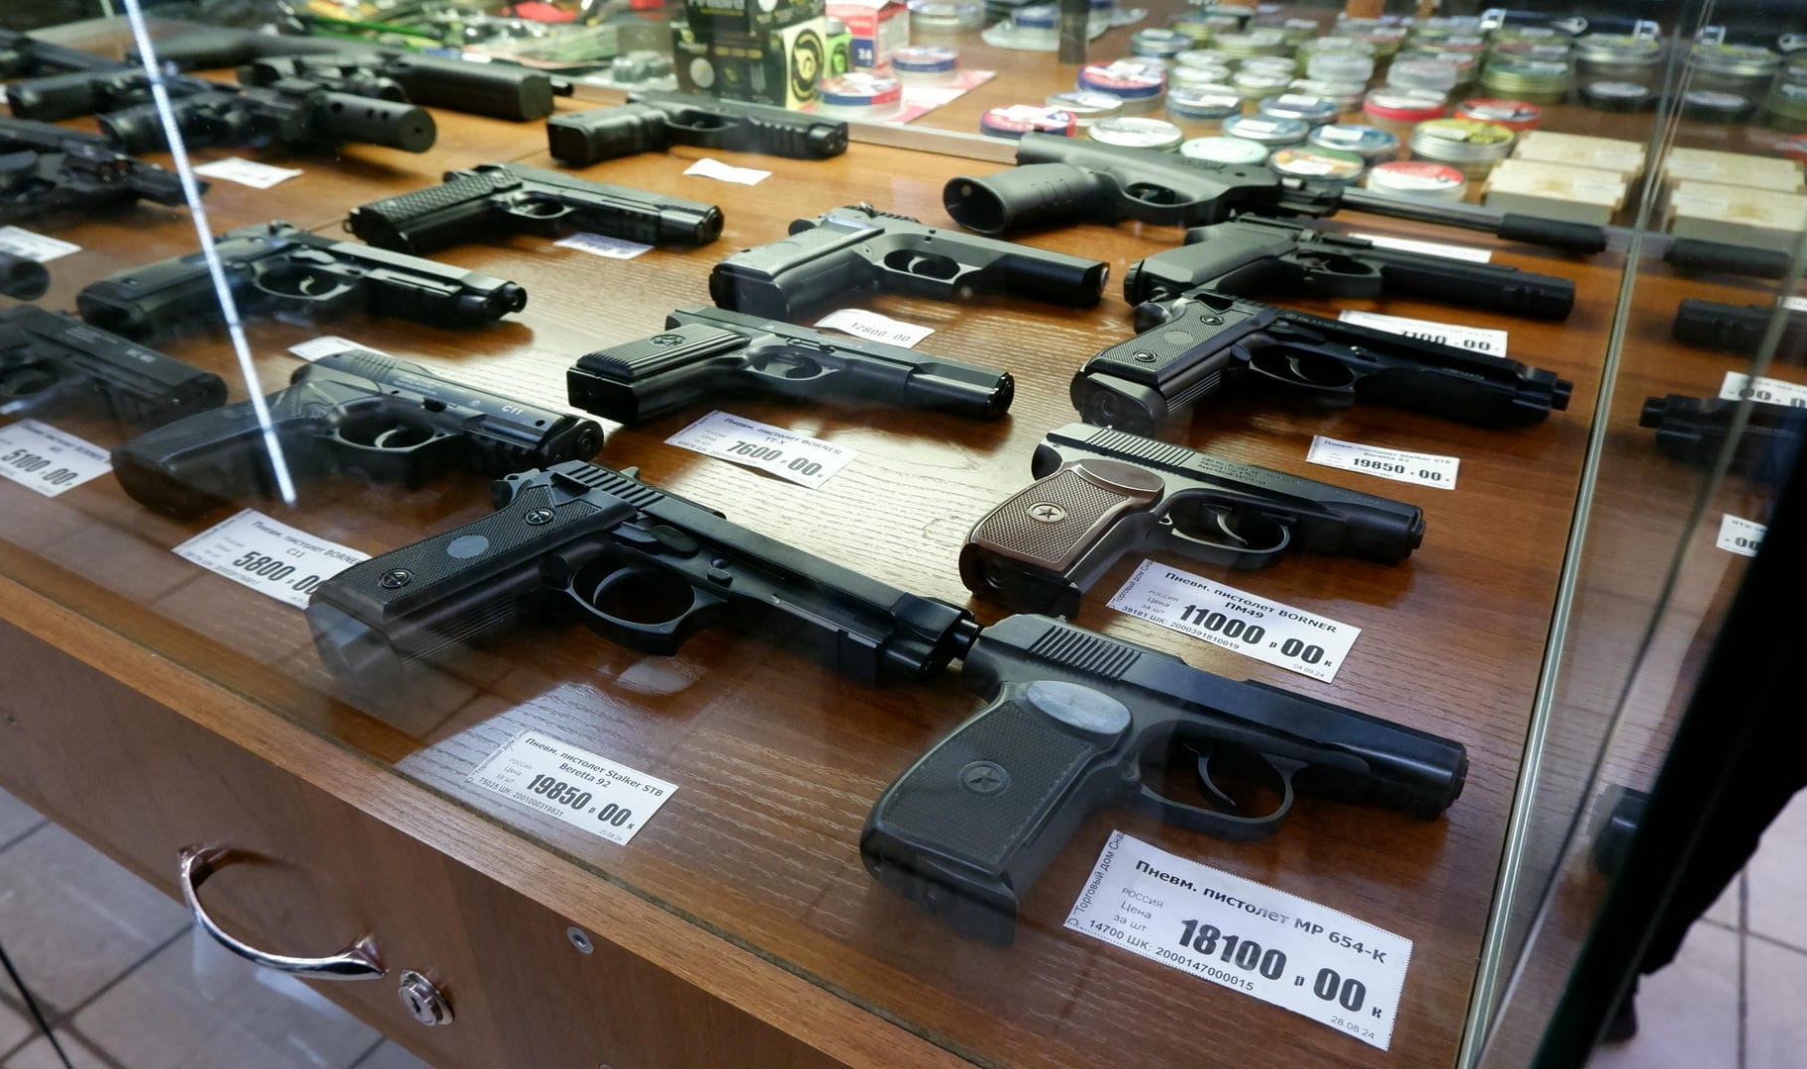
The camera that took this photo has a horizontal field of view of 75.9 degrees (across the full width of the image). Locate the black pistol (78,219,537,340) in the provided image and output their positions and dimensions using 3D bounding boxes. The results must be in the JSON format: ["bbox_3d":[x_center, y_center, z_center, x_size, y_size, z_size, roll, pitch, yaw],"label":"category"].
[{"bbox_3d":[-0.336,-0.140,0.658,0.225,0.037,0.137,15,38,20],"label":"black pistol"}]

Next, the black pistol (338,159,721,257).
[{"bbox_3d":[-0.240,-0.205,0.764,0.213,0.035,0.137,14,35,17],"label":"black pistol"}]

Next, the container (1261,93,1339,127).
[{"bbox_3d":[0.308,-0.328,0.907,0.059,0.013,0.059,0,36,0],"label":"container"}]

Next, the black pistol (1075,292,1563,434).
[{"bbox_3d":[0.204,-0.074,0.564,0.213,0.037,0.139,18,40,24],"label":"black pistol"}]

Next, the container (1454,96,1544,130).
[{"bbox_3d":[0.452,-0.314,0.885,0.061,0.020,0.061,17,39,24],"label":"container"}]

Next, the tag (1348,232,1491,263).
[{"bbox_3d":[0.330,-0.181,0.742,0.087,0.002,0.038,13,38,17],"label":"tag"}]

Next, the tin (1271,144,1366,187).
[{"bbox_3d":[0.283,-0.248,0.795,0.061,0.014,0.061,0,36,0],"label":"tin"}]

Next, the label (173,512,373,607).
[{"bbox_3d":[-0.260,0.008,0.481,0.087,0.002,0.038,18,40,24],"label":"label"}]

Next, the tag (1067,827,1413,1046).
[{"bbox_3d":[0.097,0.114,0.332,0.087,0.002,0.038,16,39,22],"label":"tag"}]

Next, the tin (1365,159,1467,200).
[{"bbox_3d":[0.352,-0.237,0.796,0.059,0.021,0.059,13,37,20],"label":"tin"}]

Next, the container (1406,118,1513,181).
[{"bbox_3d":[0.416,-0.287,0.864,0.066,0.026,0.066,14,37,21],"label":"container"}]

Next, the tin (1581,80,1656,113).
[{"bbox_3d":[0.617,-0.377,1.000,0.056,0.014,0.056,18,39,25],"label":"tin"}]

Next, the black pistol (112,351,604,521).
[{"bbox_3d":[-0.246,-0.041,0.521,0.184,0.034,0.124,17,39,23],"label":"black pistol"}]

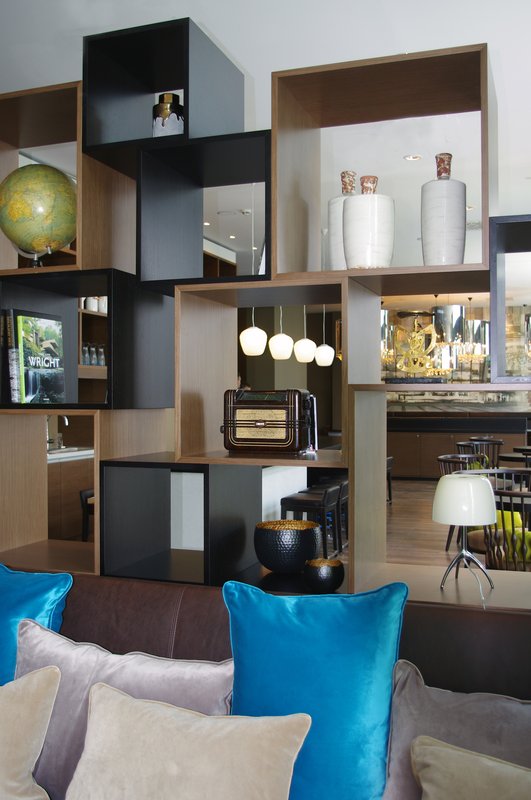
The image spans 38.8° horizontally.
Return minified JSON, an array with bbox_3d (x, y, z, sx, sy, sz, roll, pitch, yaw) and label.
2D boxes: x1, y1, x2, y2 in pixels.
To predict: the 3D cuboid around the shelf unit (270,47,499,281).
[{"bbox_3d":[0.413,-0.700,2.497,0.653,0.651,0.494,0,1,20],"label":"shelf unit"}]

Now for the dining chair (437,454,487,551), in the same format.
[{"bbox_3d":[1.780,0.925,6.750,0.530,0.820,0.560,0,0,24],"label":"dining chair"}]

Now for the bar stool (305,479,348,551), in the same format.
[{"bbox_3d":[0.557,1.030,6.830,0.404,0.601,0.395,0,0,20],"label":"bar stool"}]

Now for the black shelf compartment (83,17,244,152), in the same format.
[{"bbox_3d":[-0.340,-1.005,2.633,0.388,0.380,0.453,0,0,20],"label":"black shelf compartment"}]

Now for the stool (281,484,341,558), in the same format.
[{"bbox_3d":[0.383,1.032,6.356,0.404,0.601,0.395,0,0,20],"label":"stool"}]

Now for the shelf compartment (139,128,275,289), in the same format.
[{"bbox_3d":[-0.123,-0.617,2.691,0.479,0.474,0.494,0,1,20],"label":"shelf compartment"}]

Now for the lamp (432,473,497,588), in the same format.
[{"bbox_3d":[0.639,0.415,2.419,0.200,0.355,0.200,0,1,0],"label":"lamp"}]

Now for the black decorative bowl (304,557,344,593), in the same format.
[{"bbox_3d":[0.173,0.522,2.240,0.123,0.076,0.123,0,0,0],"label":"black decorative bowl"}]

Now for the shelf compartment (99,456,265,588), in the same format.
[{"bbox_3d":[-0.277,0.389,2.615,0.393,0.378,0.453,0,0,20],"label":"shelf compartment"}]

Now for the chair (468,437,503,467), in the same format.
[{"bbox_3d":[2.980,0.971,10.000,0.530,0.870,0.550,0,1,14],"label":"chair"}]

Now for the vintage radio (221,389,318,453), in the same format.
[{"bbox_3d":[0.015,0.074,2.733,0.289,0.221,0.200,0,1,20],"label":"vintage radio"}]

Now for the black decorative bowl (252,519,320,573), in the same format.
[{"bbox_3d":[0.072,0.486,2.486,0.217,0.145,0.217,0,0,0],"label":"black decorative bowl"}]

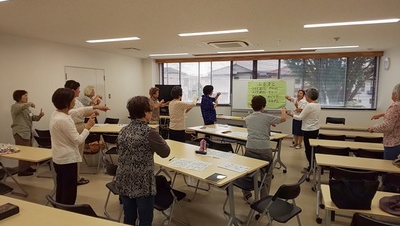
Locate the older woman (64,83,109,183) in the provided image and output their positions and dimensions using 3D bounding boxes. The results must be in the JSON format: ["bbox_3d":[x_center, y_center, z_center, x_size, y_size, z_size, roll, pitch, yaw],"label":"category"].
[{"bbox_3d":[-1.970,0.336,3.960,0.700,1.700,0.500,-3,8,-25],"label":"older woman"}]

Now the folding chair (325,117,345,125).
[{"bbox_3d":[3.540,0.552,5.950,0.450,0.760,0.490,2,7,18],"label":"folding chair"}]

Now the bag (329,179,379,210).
[{"bbox_3d":[1.224,0.630,1.845,0.365,0.215,0.150,1,7,6],"label":"bag"}]

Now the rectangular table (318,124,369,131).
[{"bbox_3d":[3.409,0.676,5.305,1.800,0.710,0.450,2,7,19],"label":"rectangular table"}]

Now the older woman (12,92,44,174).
[{"bbox_3d":[-3.280,0.350,4.420,0.550,1.560,0.460,-3,7,-23],"label":"older woman"}]

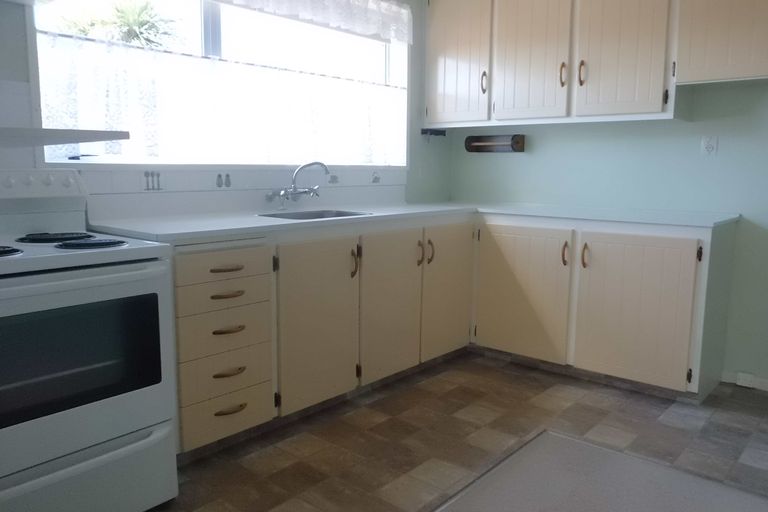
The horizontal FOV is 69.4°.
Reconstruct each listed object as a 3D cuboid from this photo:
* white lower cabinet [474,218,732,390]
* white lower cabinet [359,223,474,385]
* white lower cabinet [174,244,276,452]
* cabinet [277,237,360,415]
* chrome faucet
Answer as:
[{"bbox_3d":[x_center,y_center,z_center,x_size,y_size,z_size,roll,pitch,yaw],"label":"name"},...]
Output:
[{"bbox_3d":[1.158,0.180,3.142,1.226,0.815,0.510,7,11,37],"label":"white lower cabinet"},{"bbox_3d":[0.013,0.191,3.175,0.570,0.760,0.920,9,12,43],"label":"white lower cabinet"},{"bbox_3d":[-0.787,0.307,2.352,0.570,0.775,0.437,9,12,43],"label":"white lower cabinet"},{"bbox_3d":[-0.469,0.263,2.619,0.539,0.739,0.482,7,11,41],"label":"cabinet"},{"bbox_3d":[-0.415,-0.374,2.861,0.300,0.230,0.260,9,12,43],"label":"chrome faucet"}]

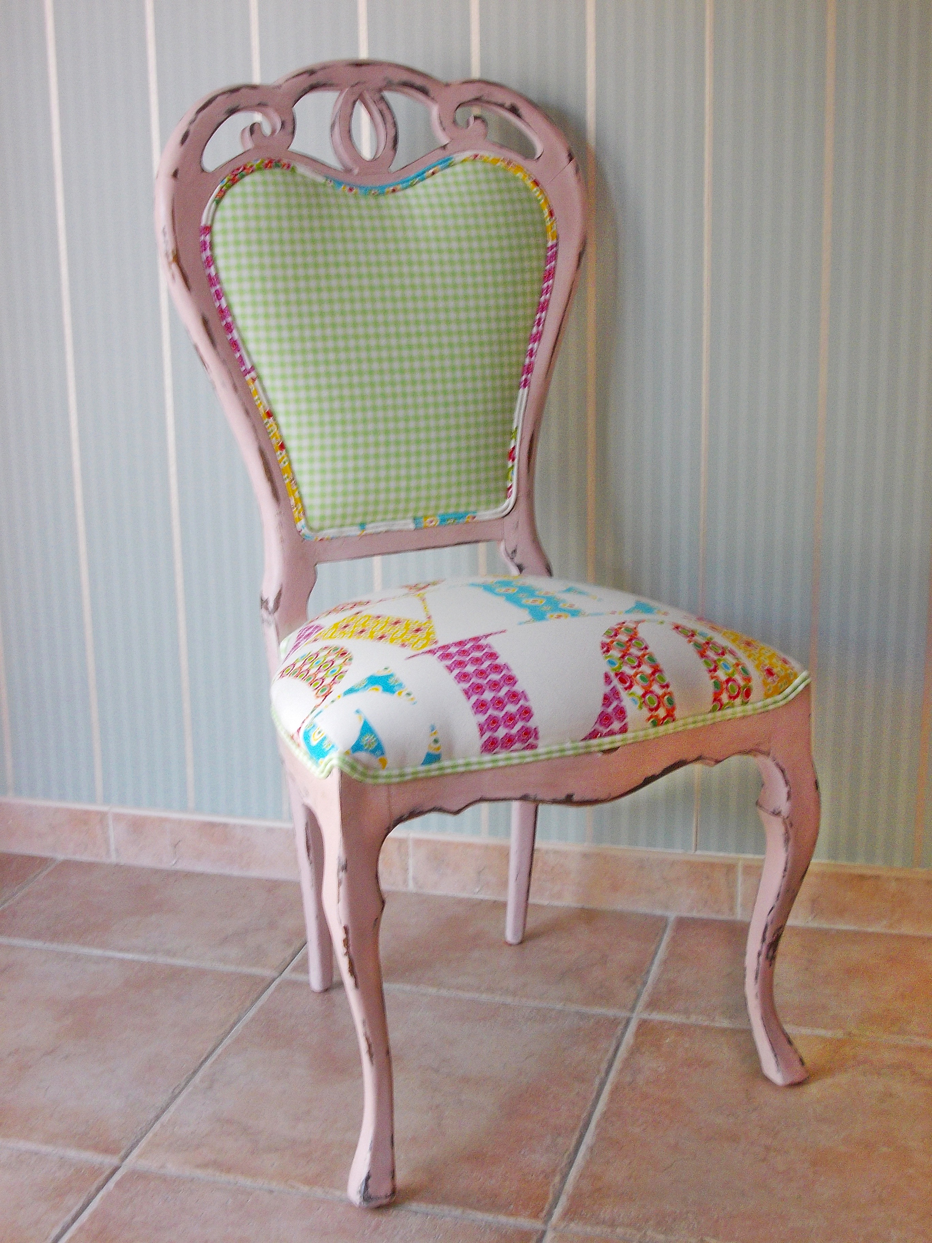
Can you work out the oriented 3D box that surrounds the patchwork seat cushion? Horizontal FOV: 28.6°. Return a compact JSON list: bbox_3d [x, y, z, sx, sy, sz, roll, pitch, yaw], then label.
[{"bbox_3d":[0.032,0.016,1.802,0.490,0.118,0.415,-8,16,-24],"label":"patchwork seat cushion"}]

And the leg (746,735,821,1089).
[{"bbox_3d":[0.314,0.286,1.813,0.056,0.362,0.056,-8,16,-24],"label":"leg"}]

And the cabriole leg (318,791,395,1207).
[{"bbox_3d":[-0.093,0.336,1.628,0.056,0.374,0.056,-8,16,-24],"label":"cabriole leg"}]

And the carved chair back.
[{"bbox_3d":[-0.085,-0.287,1.972,0.478,0.620,0.085,-8,5,-24],"label":"carved chair back"}]

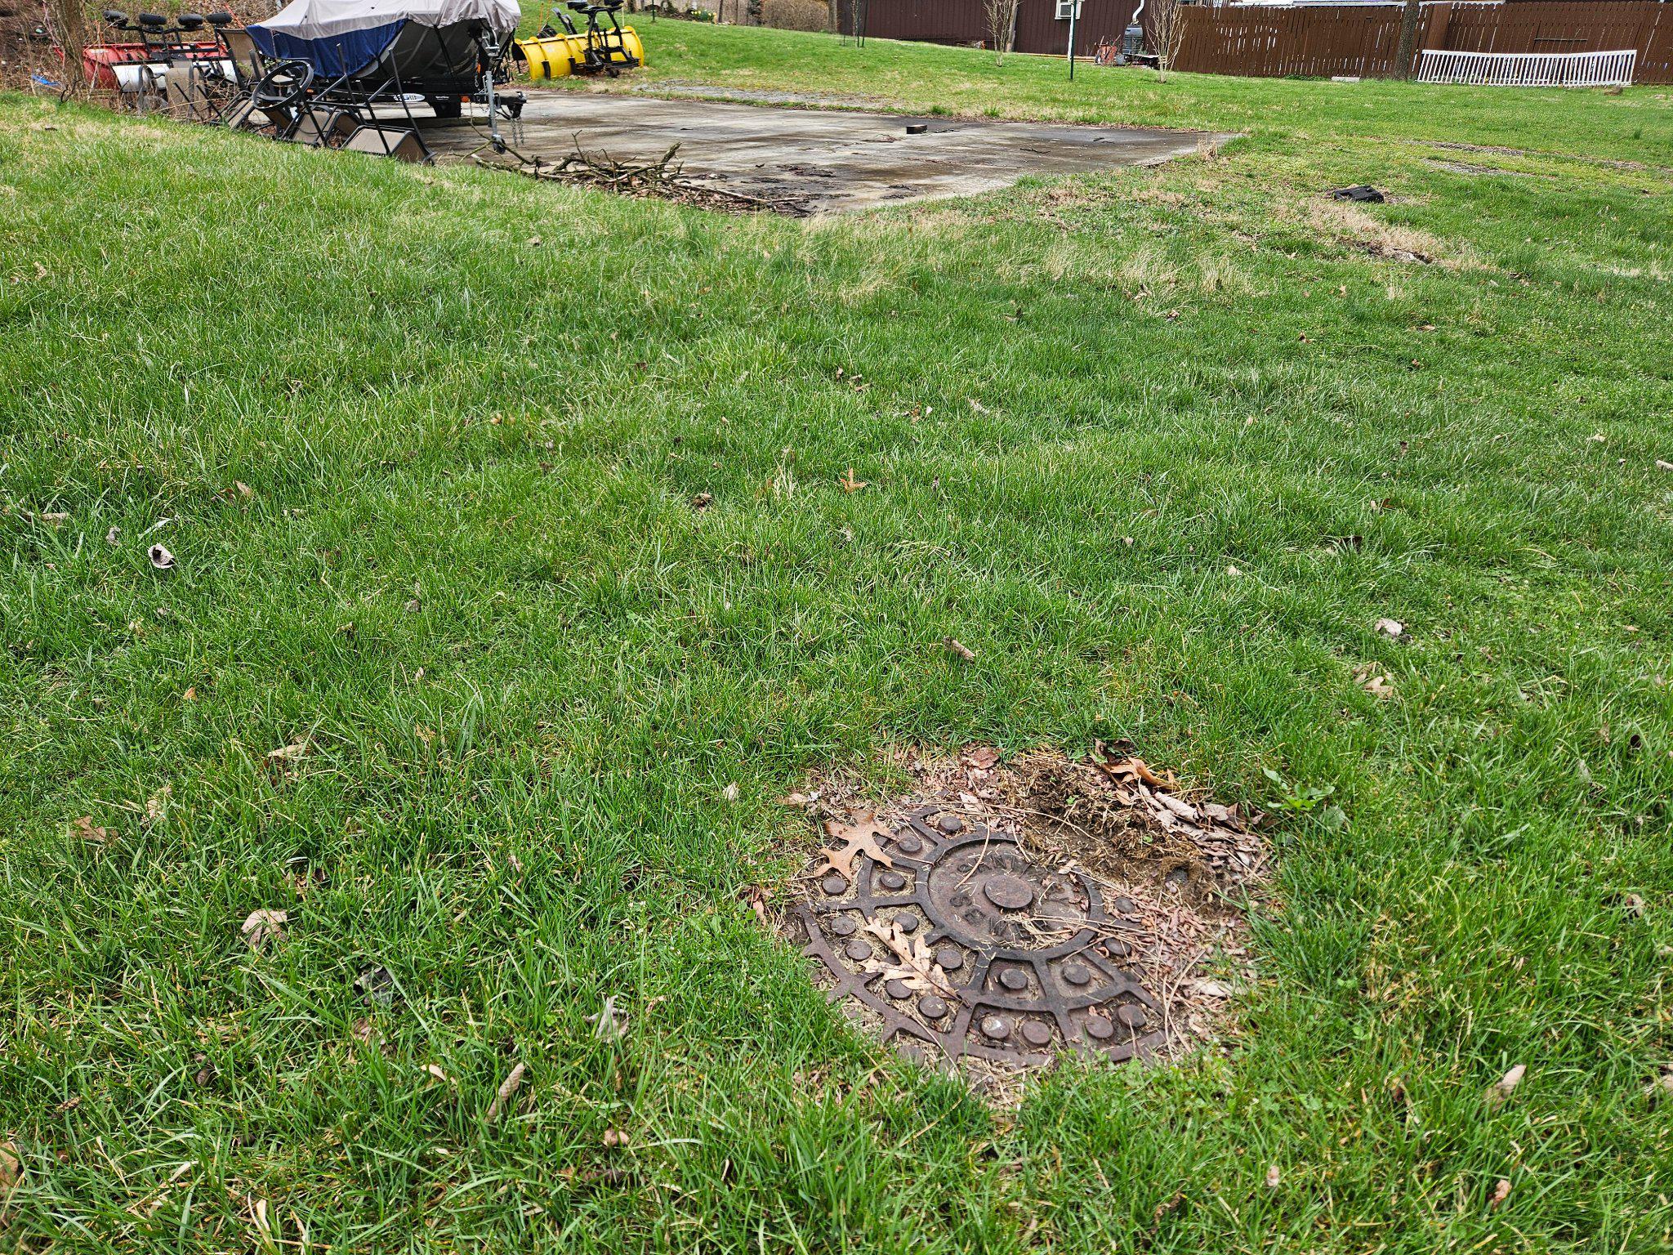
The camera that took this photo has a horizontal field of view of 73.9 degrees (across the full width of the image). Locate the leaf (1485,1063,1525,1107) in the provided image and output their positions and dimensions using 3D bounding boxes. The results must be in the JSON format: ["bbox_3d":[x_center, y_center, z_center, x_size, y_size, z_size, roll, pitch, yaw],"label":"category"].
[{"bbox_3d":[0.709,0.485,1.179,0.062,0.031,0.034,-21,35,-35],"label":"leaf"}]

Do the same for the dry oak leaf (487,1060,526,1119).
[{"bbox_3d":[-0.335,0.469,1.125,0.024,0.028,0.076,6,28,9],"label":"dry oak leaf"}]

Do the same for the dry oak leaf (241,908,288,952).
[{"bbox_3d":[-0.671,0.355,1.306,0.052,0.036,0.056,-11,30,-22],"label":"dry oak leaf"}]

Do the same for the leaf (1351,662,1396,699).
[{"bbox_3d":[0.926,0.091,1.916,0.077,0.030,0.090,1,28,0],"label":"leaf"}]

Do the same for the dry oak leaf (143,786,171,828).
[{"bbox_3d":[-0.913,0.240,1.496,0.036,0.030,0.074,-4,28,-9],"label":"dry oak leaf"}]

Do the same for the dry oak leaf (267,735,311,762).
[{"bbox_3d":[-0.797,0.177,1.621,0.062,0.025,0.042,-15,32,-28],"label":"dry oak leaf"}]

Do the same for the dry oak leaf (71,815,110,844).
[{"bbox_3d":[-0.973,0.263,1.451,0.050,0.023,0.050,1,28,0],"label":"dry oak leaf"}]

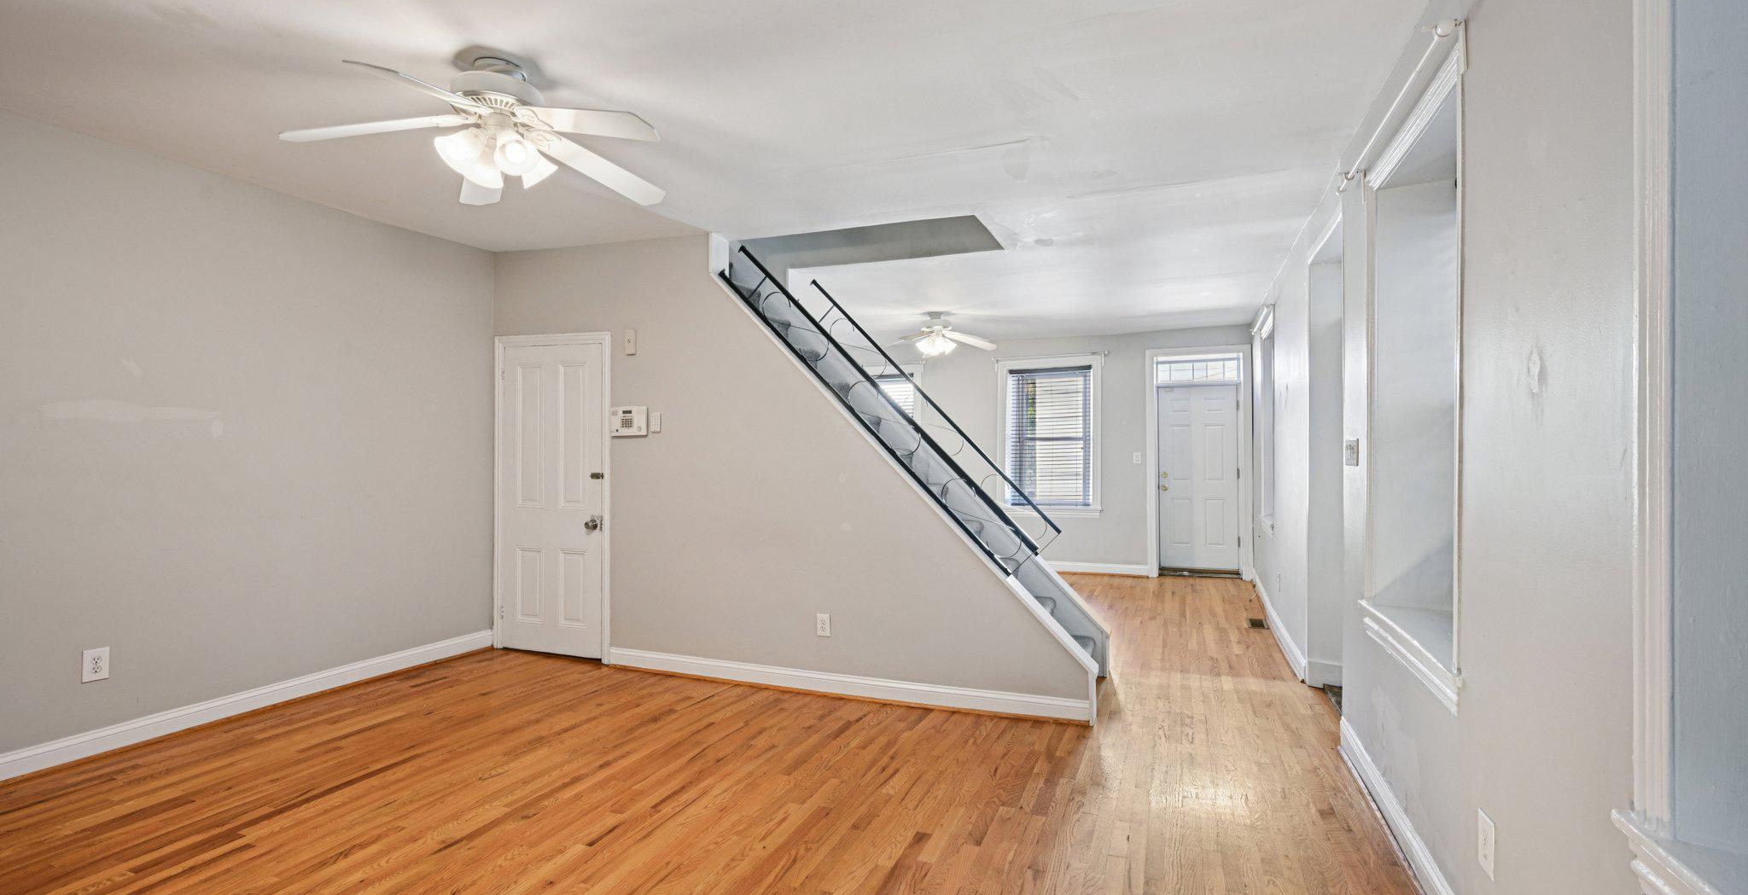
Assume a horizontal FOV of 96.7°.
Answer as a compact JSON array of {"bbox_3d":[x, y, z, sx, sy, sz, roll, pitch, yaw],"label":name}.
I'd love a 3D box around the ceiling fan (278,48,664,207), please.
[{"bbox_3d":[-1.327,-1.126,2.716,1.290,0.430,1.290,0,0,22],"label":"ceiling fan"}]

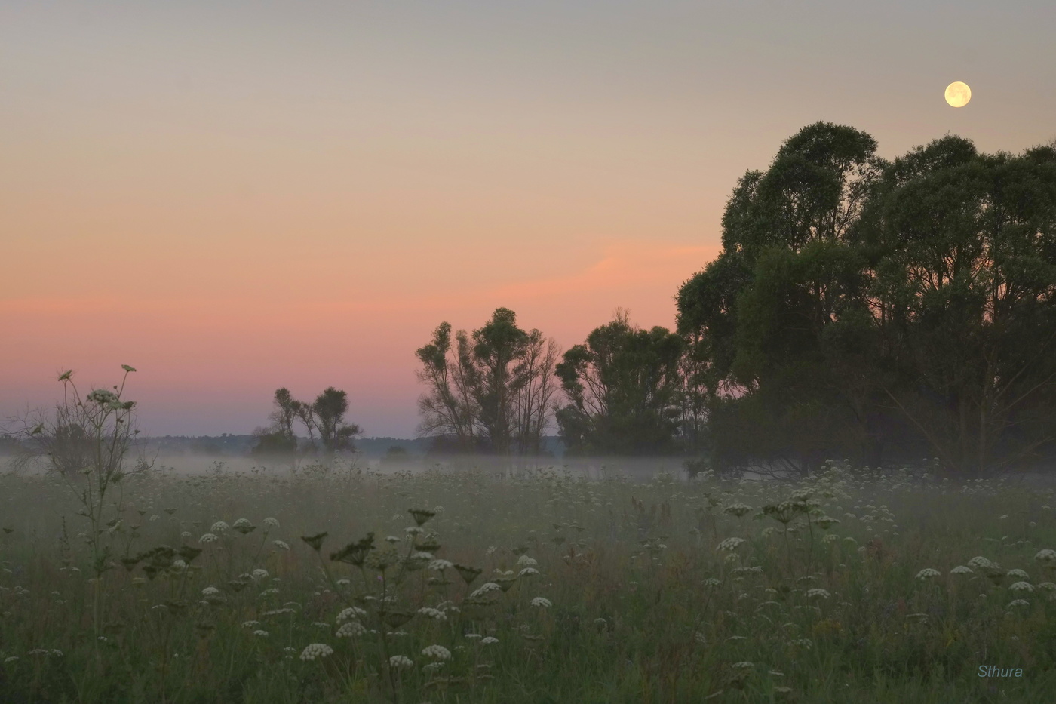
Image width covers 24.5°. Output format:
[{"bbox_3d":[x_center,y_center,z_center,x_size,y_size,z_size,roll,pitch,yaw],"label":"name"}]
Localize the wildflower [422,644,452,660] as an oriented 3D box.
[{"bbox_3d":[-0.258,0.850,6.900,0.084,0.040,0.082,0,-2,0],"label":"wildflower"}]

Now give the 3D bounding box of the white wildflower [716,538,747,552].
[{"bbox_3d":[0.636,0.600,7.600,0.095,0.041,0.092,0,-2,0],"label":"white wildflower"}]

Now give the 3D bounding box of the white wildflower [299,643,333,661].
[{"bbox_3d":[-0.574,0.812,6.600,0.094,0.044,0.091,0,-2,0],"label":"white wildflower"}]

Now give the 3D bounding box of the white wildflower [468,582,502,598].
[{"bbox_3d":[-0.124,0.695,7.100,0.096,0.043,0.093,0,-2,0],"label":"white wildflower"}]

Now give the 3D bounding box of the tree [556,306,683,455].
[{"bbox_3d":[6.613,2.372,175.000,9.371,10.795,7.965,0,-2,0],"label":"tree"}]

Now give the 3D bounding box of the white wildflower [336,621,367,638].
[{"bbox_3d":[-0.499,0.786,6.900,0.089,0.042,0.086,0,-2,0],"label":"white wildflower"}]

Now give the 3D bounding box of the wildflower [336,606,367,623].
[{"bbox_3d":[-0.506,0.754,7.000,0.090,0.042,0.087,0,-2,0],"label":"wildflower"}]

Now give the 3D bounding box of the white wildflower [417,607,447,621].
[{"bbox_3d":[-0.280,0.764,7.100,0.087,0.036,0.084,0,-2,0],"label":"white wildflower"}]

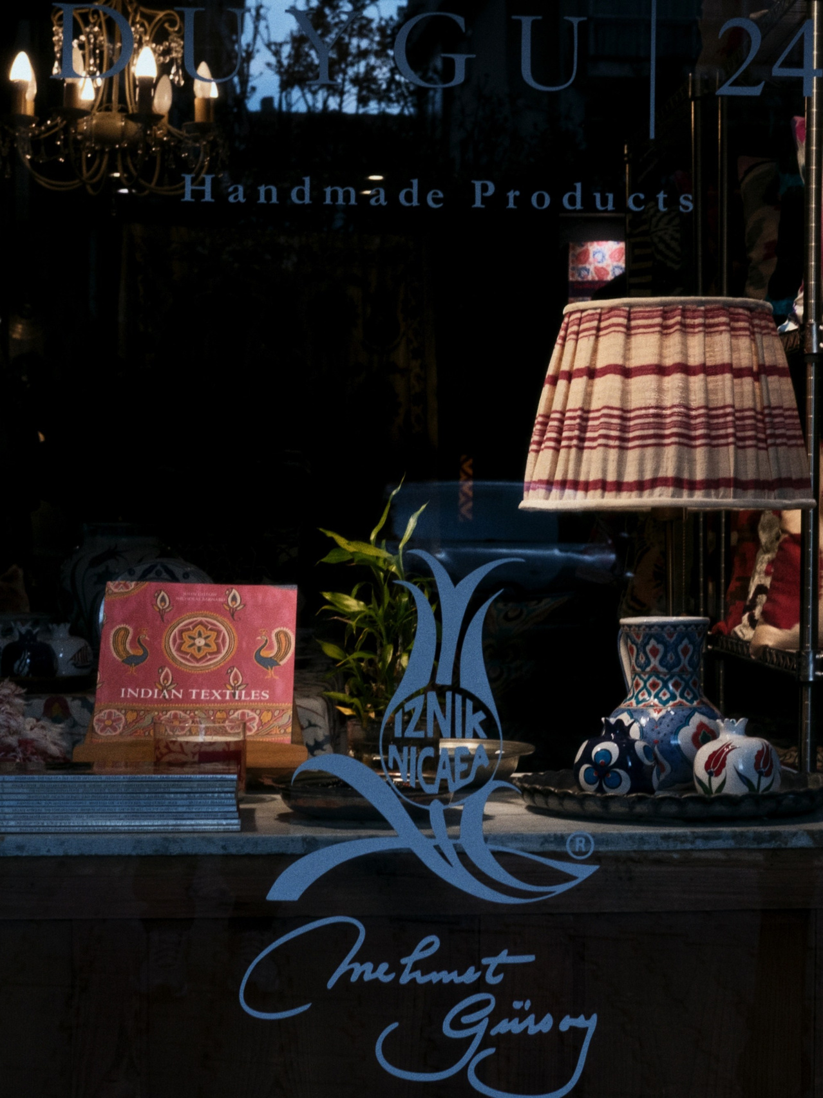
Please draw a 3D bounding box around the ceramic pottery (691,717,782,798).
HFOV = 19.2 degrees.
[{"bbox_3d":[0.370,0.238,2.770,0.101,0.089,0.101,0,1,-3],"label":"ceramic pottery"}]

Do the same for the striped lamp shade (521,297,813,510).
[{"bbox_3d":[0.313,-0.172,2.970,0.360,0.248,0.360,0,1,-3],"label":"striped lamp shade"}]

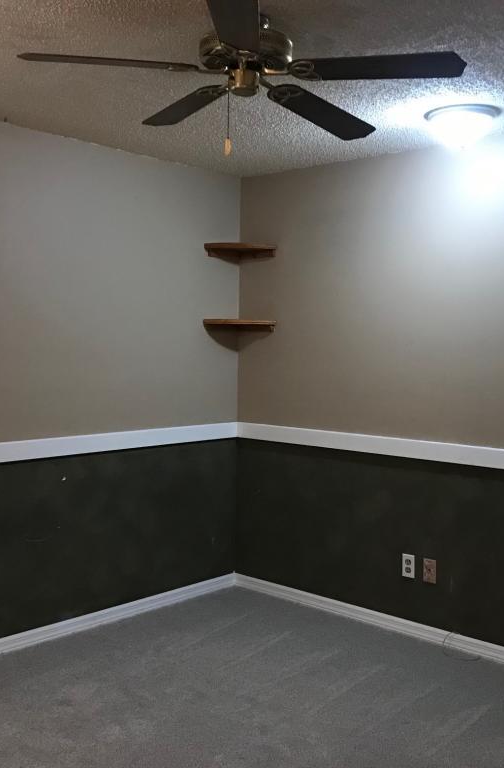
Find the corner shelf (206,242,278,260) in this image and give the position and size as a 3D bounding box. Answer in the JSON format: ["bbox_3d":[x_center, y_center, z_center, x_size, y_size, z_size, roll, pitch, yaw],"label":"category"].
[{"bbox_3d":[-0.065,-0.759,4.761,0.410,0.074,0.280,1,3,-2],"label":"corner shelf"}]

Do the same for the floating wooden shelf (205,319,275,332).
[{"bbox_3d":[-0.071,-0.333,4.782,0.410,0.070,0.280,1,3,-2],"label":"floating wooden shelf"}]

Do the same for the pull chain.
[{"bbox_3d":[-0.076,-0.789,2.510,0.020,0.195,0.020,1,3,0],"label":"pull chain"}]

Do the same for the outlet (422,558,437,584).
[{"bbox_3d":[0.873,0.923,4.080,0.072,0.115,0.010,3,4,43],"label":"outlet"}]

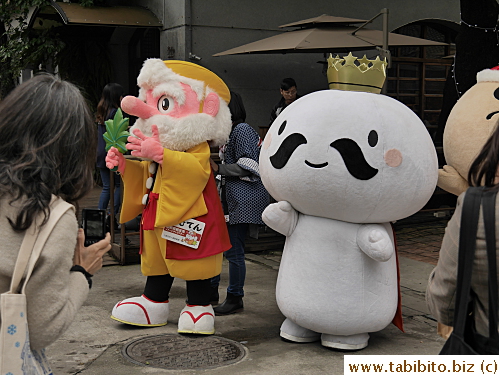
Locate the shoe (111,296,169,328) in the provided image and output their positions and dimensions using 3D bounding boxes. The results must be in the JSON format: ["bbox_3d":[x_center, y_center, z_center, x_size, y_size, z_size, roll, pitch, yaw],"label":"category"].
[{"bbox_3d":[-0.747,0.823,4.900,0.380,0.185,0.220,3,3,-26],"label":"shoe"}]

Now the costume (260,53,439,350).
[{"bbox_3d":[0.610,0.070,4.399,1.060,1.770,0.980,2,5,28],"label":"costume"}]

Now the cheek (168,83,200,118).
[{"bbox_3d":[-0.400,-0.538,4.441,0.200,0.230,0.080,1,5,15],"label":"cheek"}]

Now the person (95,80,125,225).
[{"bbox_3d":[-1.459,-0.343,7.797,0.380,1.600,0.450,-3,5,-30],"label":"person"}]

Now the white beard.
[{"bbox_3d":[-0.442,-0.384,4.684,0.560,0.310,0.600,-3,6,-37],"label":"white beard"}]

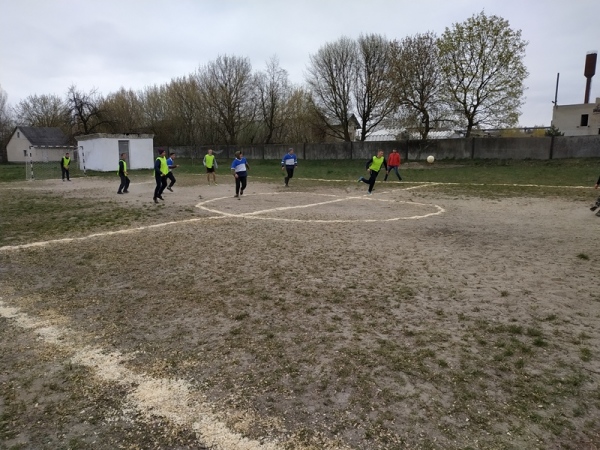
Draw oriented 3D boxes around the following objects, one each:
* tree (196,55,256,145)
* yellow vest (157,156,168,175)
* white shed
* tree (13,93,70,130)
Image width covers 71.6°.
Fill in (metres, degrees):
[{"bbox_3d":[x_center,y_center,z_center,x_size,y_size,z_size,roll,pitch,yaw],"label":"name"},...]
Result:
[{"bbox_3d":[-10.282,-16.665,59.000,8.400,14.000,8.200,-1,10,0],"label":"tree"},{"bbox_3d":[-4.363,-1.863,13.200,0.310,0.620,0.420,5,12,29],"label":"yellow vest"},{"bbox_3d":[-15.364,-6.058,34.623,4.300,2.900,4.600,8,14,41],"label":"white shed"},{"bbox_3d":[-45.983,-17.522,74.000,9.400,10.800,9.200,-1,10,0],"label":"tree"}]

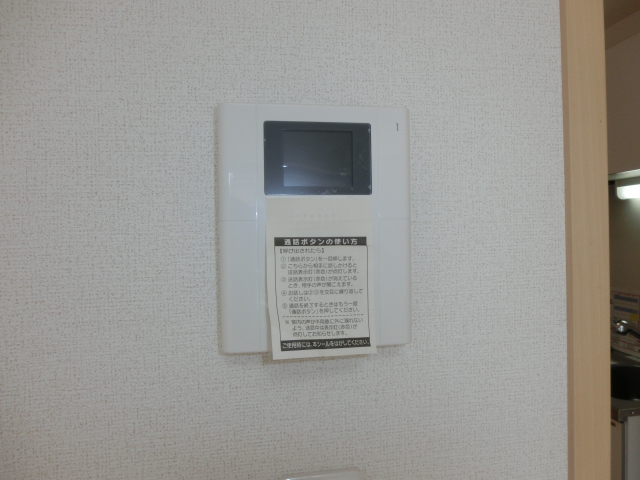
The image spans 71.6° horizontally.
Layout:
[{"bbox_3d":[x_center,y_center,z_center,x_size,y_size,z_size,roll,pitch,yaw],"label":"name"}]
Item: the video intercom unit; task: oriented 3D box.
[{"bbox_3d":[-0.002,-0.011,0.373,0.158,0.200,0.030,-1,0,-8],"label":"video intercom unit"}]

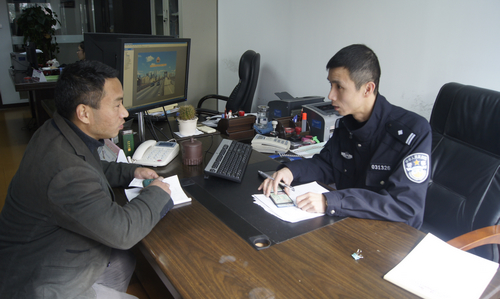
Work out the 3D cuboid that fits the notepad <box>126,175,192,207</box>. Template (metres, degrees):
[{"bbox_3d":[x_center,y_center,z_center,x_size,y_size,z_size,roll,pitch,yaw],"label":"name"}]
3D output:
[{"bbox_3d":[-0.369,0.154,1.527,0.220,0.025,0.240,-7,21,-23],"label":"notepad"}]

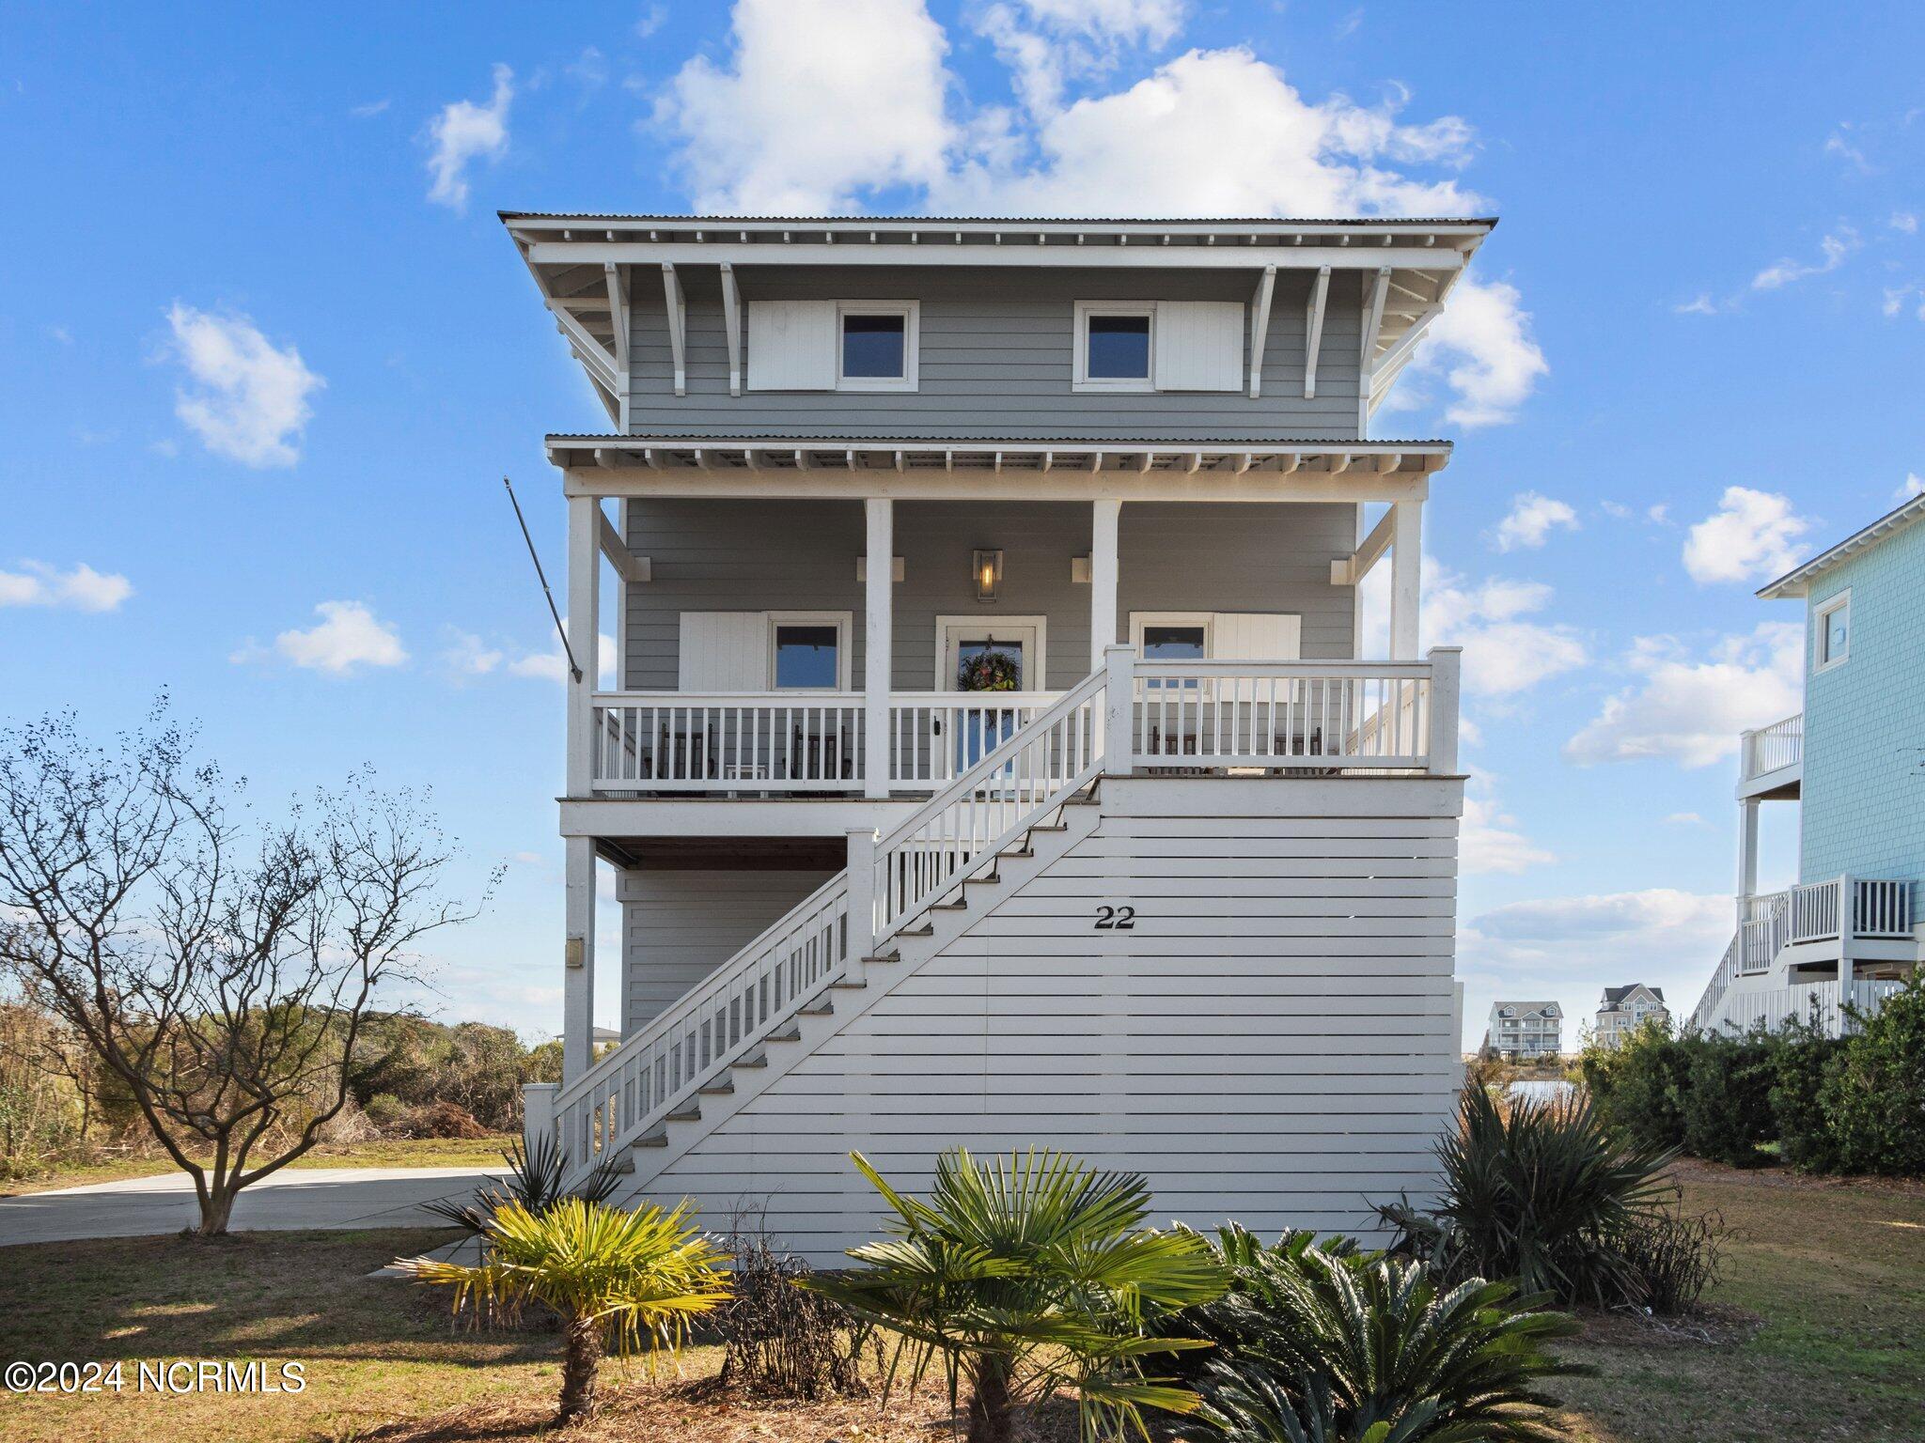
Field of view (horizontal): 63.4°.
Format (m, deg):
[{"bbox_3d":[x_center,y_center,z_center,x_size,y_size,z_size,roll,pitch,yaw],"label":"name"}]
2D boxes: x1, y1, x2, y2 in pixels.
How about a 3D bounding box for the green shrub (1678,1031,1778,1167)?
[{"bbox_3d":[11.159,5.503,22.700,1.500,2.000,1.500,0,-5,0],"label":"green shrub"}]

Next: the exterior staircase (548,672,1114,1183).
[{"bbox_3d":[-1.130,1.830,12.750,4.600,4.400,1.200,0,-5,0],"label":"exterior staircase"}]

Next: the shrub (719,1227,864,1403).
[{"bbox_3d":[-0.868,3.033,7.950,0.760,0.840,0.650,0,-3,0],"label":"shrub"}]

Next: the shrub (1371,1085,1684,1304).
[{"bbox_3d":[3.844,3.225,10.600,2.000,1.500,1.750,0,-3,0],"label":"shrub"}]

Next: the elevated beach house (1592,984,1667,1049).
[{"bbox_3d":[107.205,48.170,250.000,10.500,12.000,9.500,0,-6,7],"label":"elevated beach house"}]

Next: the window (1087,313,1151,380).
[{"bbox_3d":[1.557,-3.735,15.500,0.660,0.680,0.100,1,-5,-1],"label":"window"}]

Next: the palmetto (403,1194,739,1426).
[{"bbox_3d":[-1.843,2.715,7.200,1.520,1.040,1.420,0,-5,0],"label":"palmetto"}]

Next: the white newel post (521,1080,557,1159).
[{"bbox_3d":[-3.251,3.390,12.000,0.220,1.200,0.220,0,-3,0],"label":"white newel post"}]

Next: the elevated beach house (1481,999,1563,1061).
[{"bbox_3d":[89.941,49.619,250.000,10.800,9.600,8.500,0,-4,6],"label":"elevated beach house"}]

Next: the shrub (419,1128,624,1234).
[{"bbox_3d":[-2.984,3.281,10.600,1.380,1.050,1.200,0,-3,0],"label":"shrub"}]

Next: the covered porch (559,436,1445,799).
[{"bbox_3d":[0.320,-0.700,14.100,7.450,3.200,2.800,1,-5,-1],"label":"covered porch"}]

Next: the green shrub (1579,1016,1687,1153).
[{"bbox_3d":[10.424,5.644,24.200,1.700,2.050,1.700,0,-3,0],"label":"green shrub"}]

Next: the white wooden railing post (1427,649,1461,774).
[{"bbox_3d":[3.860,-0.085,12.450,0.230,1.010,0.230,1,-5,0],"label":"white wooden railing post"}]

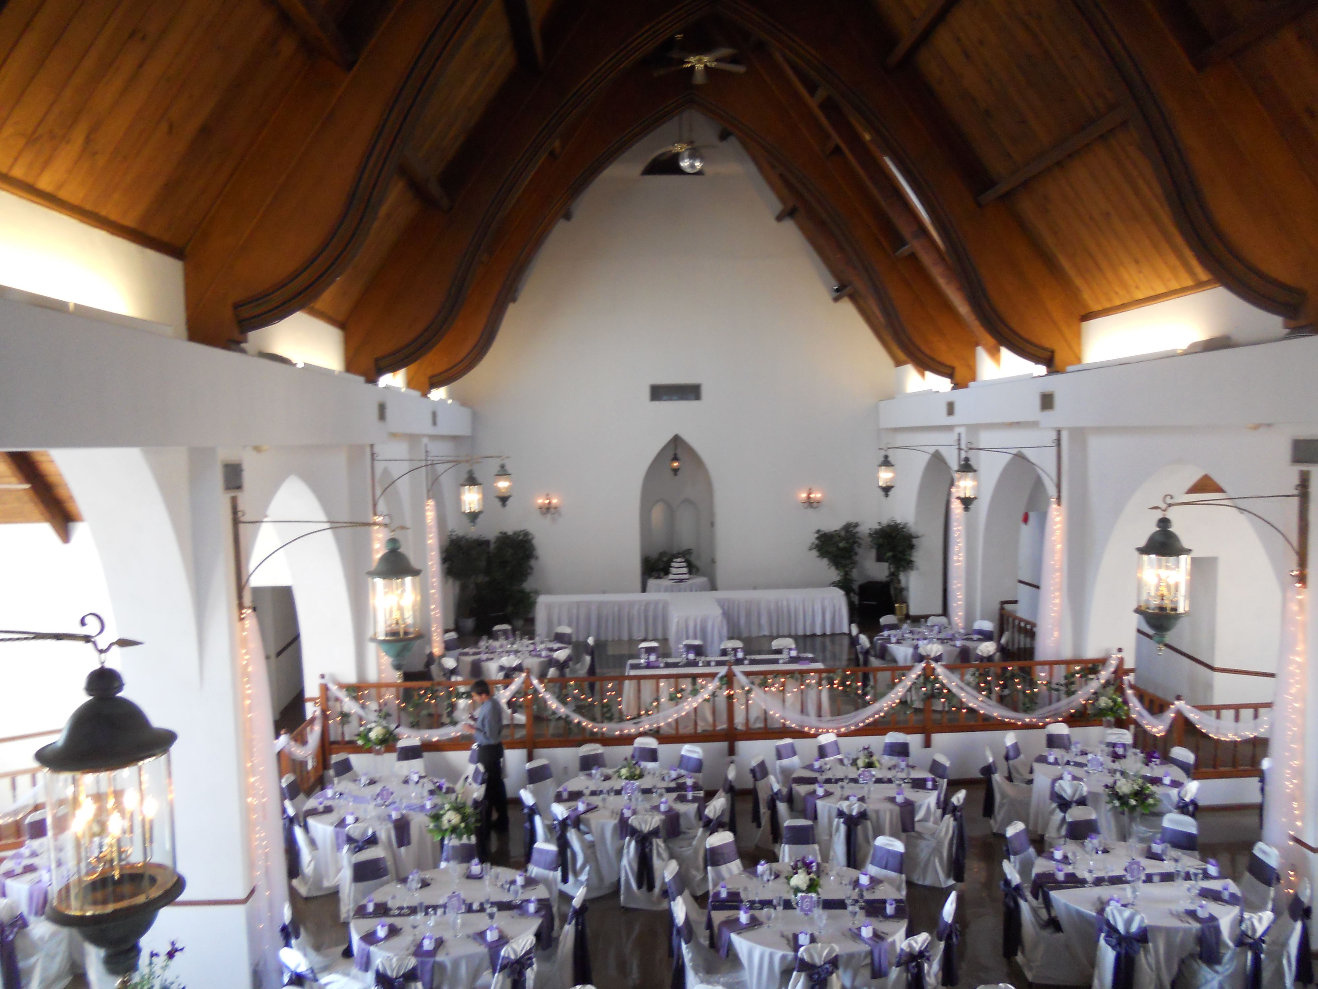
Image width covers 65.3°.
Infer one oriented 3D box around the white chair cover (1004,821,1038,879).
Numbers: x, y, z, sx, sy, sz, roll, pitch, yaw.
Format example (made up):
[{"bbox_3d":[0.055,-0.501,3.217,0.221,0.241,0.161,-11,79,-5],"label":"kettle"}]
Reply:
[{"bbox_3d":[3.274,3.303,8.777,0.460,0.910,0.560,-4,4,-38],"label":"white chair cover"}]

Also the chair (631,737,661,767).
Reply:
[{"bbox_3d":[-0.179,3.451,12.418,0.460,0.930,0.540,-1,3,9],"label":"chair"}]

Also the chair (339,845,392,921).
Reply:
[{"bbox_3d":[-2.366,3.558,8.745,0.440,0.930,0.540,-4,5,-32],"label":"chair"}]

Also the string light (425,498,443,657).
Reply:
[{"bbox_3d":[-3.646,1.347,16.643,0.200,2.584,0.220,-2,3,-3],"label":"string light"}]

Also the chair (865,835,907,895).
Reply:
[{"bbox_3d":[1.805,3.357,8.495,0.460,0.910,0.560,1,4,38],"label":"chair"}]

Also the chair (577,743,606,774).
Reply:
[{"bbox_3d":[-0.668,3.308,11.418,0.440,0.930,0.540,-3,5,-20],"label":"chair"}]

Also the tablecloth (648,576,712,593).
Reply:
[{"bbox_3d":[0.420,2.147,21.279,1.340,0.760,1.340,-2,3,-3],"label":"tablecloth"}]

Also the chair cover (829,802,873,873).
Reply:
[{"bbox_3d":[1.894,3.350,9.981,0.440,0.930,0.540,0,5,14],"label":"chair cover"}]

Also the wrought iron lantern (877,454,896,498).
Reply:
[{"bbox_3d":[3.696,-0.298,16.734,0.290,0.700,0.290,-2,4,-3],"label":"wrought iron lantern"}]

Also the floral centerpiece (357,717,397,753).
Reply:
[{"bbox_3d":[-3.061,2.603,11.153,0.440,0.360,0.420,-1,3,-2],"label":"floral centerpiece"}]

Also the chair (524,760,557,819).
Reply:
[{"bbox_3d":[-1.118,3.308,10.930,0.460,0.910,0.560,-4,4,-44],"label":"chair"}]

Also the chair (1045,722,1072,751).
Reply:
[{"bbox_3d":[4.980,3.324,12.610,0.460,0.930,0.540,-1,3,-1],"label":"chair"}]

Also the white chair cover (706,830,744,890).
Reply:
[{"bbox_3d":[0.667,3.467,8.875,0.440,0.930,0.540,-4,5,-32],"label":"white chair cover"}]

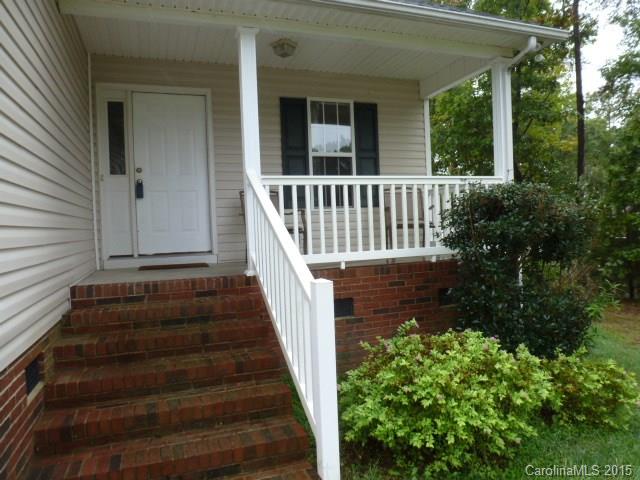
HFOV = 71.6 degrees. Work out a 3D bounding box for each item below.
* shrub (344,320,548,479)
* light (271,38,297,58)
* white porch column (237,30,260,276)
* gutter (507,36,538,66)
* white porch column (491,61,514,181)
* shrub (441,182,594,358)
[{"bbox_3d":[0.886,1.110,3.557,1.520,0.920,1.280,-2,2,-17],"label":"shrub"},{"bbox_3d":[-0.432,-2.250,5.289,0.310,0.155,0.310,-2,2,-17],"label":"light"},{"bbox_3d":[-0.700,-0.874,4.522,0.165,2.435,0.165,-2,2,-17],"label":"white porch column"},{"bbox_3d":[2.348,-2.188,5.167,0.100,0.250,0.440,-2,2,-17],"label":"gutter"},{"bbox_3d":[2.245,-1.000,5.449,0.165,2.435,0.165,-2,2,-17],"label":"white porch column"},{"bbox_3d":[2.052,0.470,4.666,1.500,2.050,1.350,-2,2,-17],"label":"shrub"}]

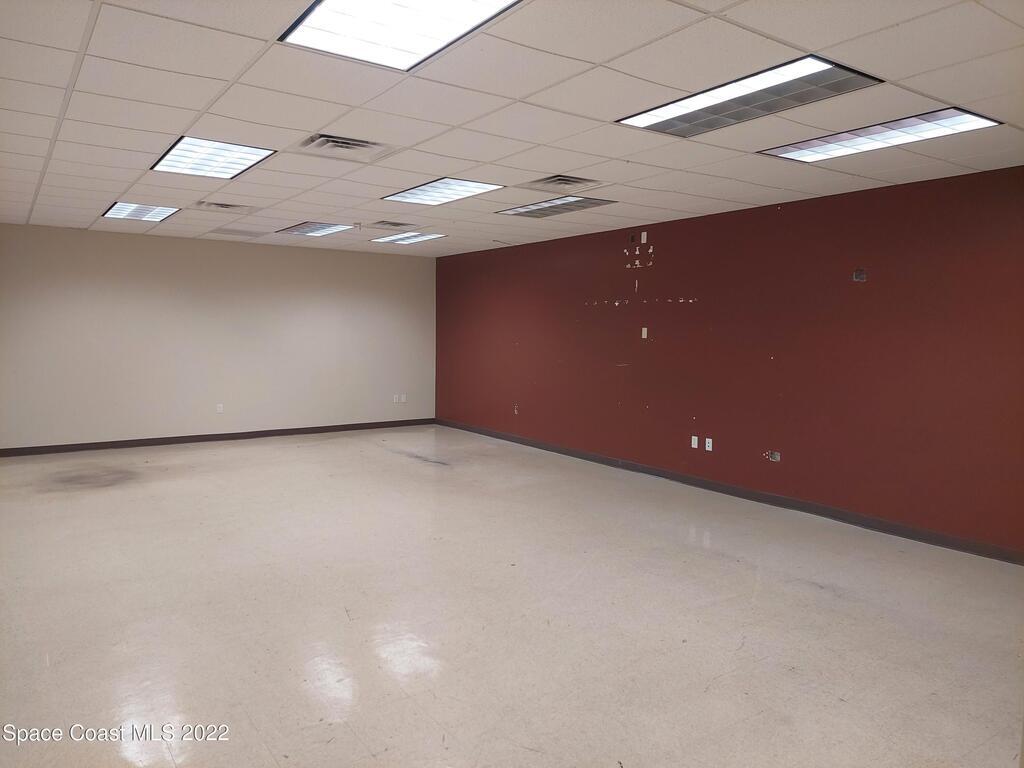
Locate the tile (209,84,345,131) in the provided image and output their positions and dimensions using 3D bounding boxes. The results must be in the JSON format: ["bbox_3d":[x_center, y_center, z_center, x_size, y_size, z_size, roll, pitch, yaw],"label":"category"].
[{"bbox_3d":[-1.251,-1.477,3.812,0.598,0.020,0.598,-3,6,-35],"label":"tile"}]

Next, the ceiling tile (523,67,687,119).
[{"bbox_3d":[0.460,-1.435,3.499,0.597,0.030,0.597,-3,6,-35],"label":"ceiling tile"}]

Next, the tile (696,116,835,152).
[{"bbox_3d":[1.478,-1.485,4.200,0.597,0.030,0.597,-3,6,-35],"label":"tile"}]

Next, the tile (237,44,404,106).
[{"bbox_3d":[-0.885,-1.409,3.257,0.600,0.020,0.600,-3,6,-35],"label":"tile"}]

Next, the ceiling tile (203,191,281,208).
[{"bbox_3d":[-2.509,-1.733,6.627,0.597,0.030,0.597,-3,6,-35],"label":"ceiling tile"}]

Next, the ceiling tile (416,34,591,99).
[{"bbox_3d":[-0.043,-1.412,3.150,0.597,0.030,0.597,-3,6,-35],"label":"ceiling tile"}]

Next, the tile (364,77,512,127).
[{"bbox_3d":[-0.387,-1.434,3.609,0.600,0.020,0.600,-3,6,-35],"label":"tile"}]

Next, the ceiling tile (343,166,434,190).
[{"bbox_3d":[-0.944,-1.617,5.514,0.597,0.030,0.597,-3,6,-35],"label":"ceiling tile"}]

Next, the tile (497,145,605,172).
[{"bbox_3d":[0.257,-1.542,4.867,0.598,0.020,0.598,-3,6,-35],"label":"tile"}]

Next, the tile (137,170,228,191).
[{"bbox_3d":[-2.649,-1.642,5.734,0.600,0.020,0.600,-3,6,-35],"label":"tile"}]

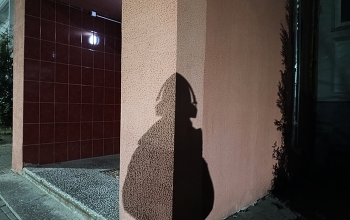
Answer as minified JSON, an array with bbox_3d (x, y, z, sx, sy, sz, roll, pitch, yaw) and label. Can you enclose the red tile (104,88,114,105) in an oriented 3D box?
[{"bbox_3d":[-1.174,-0.253,4.149,0.010,0.300,0.200,2,1,43],"label":"red tile"}]

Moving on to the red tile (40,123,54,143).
[{"bbox_3d":[-1.888,0.347,3.433,0.200,0.300,0.010,0,1,-45],"label":"red tile"}]

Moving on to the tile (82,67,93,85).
[{"bbox_3d":[-1.446,-0.553,3.847,0.200,0.300,0.010,0,1,-45],"label":"tile"}]

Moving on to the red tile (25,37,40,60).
[{"bbox_3d":[-2.008,-0.857,3.277,0.200,0.300,0.010,0,1,-45],"label":"red tile"}]

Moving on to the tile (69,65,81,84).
[{"bbox_3d":[-1.596,-0.558,3.720,0.010,0.300,0.200,1,0,44],"label":"tile"}]

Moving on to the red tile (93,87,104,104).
[{"bbox_3d":[-1.310,-0.251,3.992,0.200,0.300,0.010,0,1,-45],"label":"red tile"}]

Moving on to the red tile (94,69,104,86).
[{"bbox_3d":[-1.315,-0.554,4.012,0.012,0.300,0.200,1,0,44],"label":"red tile"}]

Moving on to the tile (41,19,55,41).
[{"bbox_3d":[-1.858,-1.161,3.403,0.010,0.300,0.200,2,1,43],"label":"tile"}]

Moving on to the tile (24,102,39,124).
[{"bbox_3d":[-2.024,0.045,3.285,0.012,0.300,0.200,1,0,44],"label":"tile"}]

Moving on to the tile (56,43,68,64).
[{"bbox_3d":[-1.732,-0.859,3.573,0.012,0.300,0.200,1,0,44],"label":"tile"}]

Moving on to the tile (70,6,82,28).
[{"bbox_3d":[-1.585,-1.462,3.716,0.012,0.300,0.200,1,0,44],"label":"tile"}]

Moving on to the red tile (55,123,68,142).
[{"bbox_3d":[-1.746,0.348,3.575,0.200,0.300,0.010,0,1,-45],"label":"red tile"}]

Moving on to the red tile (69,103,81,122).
[{"bbox_3d":[-1.604,0.048,3.723,0.012,0.300,0.200,1,0,44],"label":"red tile"}]

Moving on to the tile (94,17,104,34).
[{"bbox_3d":[-1.301,-1.461,4.006,0.010,0.300,0.200,1,0,44],"label":"tile"}]

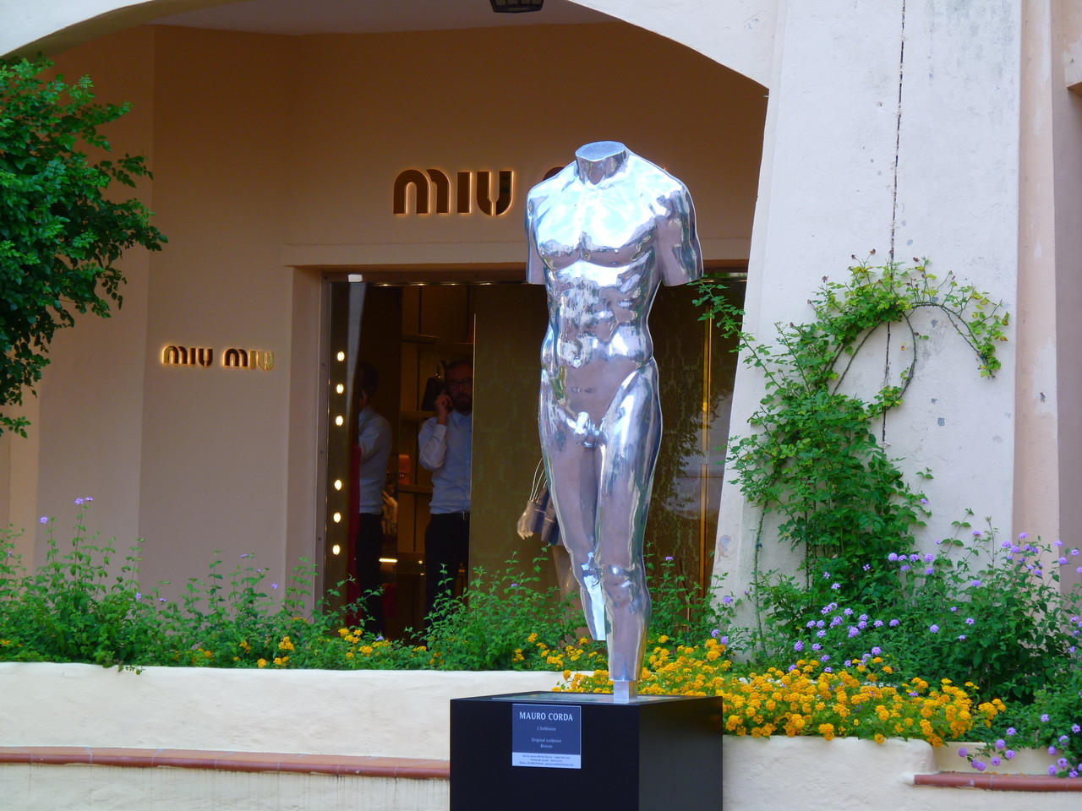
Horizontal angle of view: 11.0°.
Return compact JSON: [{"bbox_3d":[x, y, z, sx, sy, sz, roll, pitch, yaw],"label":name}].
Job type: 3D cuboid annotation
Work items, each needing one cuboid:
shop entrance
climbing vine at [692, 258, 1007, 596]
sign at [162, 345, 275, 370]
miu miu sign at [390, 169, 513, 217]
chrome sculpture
[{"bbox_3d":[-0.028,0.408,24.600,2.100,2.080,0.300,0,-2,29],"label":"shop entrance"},{"bbox_3d":[1.198,0.148,21.700,1.220,1.500,0.420,1,-2,8],"label":"climbing vine"},{"bbox_3d":[-1.427,-0.211,24.900,0.530,0.105,0.040,2,-2,-20],"label":"sign"},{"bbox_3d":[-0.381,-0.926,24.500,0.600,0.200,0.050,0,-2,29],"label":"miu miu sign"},{"bbox_3d":[0.258,0.054,19.600,0.620,1.930,0.460,1,-2,24],"label":"chrome sculpture"}]

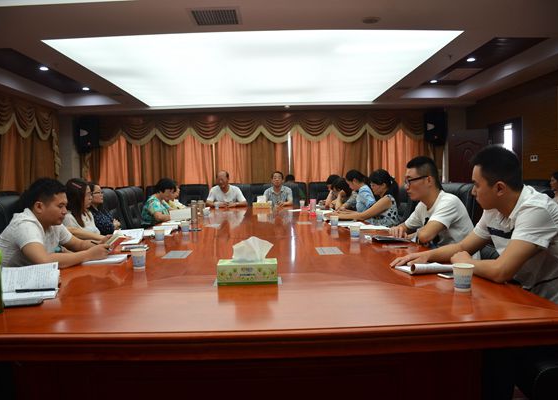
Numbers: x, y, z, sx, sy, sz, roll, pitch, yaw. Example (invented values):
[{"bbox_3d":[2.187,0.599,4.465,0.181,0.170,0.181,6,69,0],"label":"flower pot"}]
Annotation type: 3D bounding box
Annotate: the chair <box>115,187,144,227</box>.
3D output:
[{"bbox_3d":[-1.300,0.427,4.495,0.660,1.110,0.620,-1,2,-1],"label":"chair"}]

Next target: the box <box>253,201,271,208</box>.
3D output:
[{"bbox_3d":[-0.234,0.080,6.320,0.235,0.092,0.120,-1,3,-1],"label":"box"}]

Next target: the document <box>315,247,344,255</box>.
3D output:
[{"bbox_3d":[0.266,0.268,2.388,0.122,0.005,0.235,-1,2,-1],"label":"document"}]

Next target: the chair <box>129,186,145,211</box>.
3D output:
[{"bbox_3d":[-1.359,0.414,4.964,0.660,1.100,0.620,-1,2,-1],"label":"chair"}]

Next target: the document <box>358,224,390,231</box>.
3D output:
[{"bbox_3d":[0.768,0.220,3.600,0.270,0.012,0.240,-1,3,-1],"label":"document"}]

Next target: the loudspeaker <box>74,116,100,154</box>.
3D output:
[{"bbox_3d":[-3.502,-1.182,8.185,0.410,0.650,0.400,-2,10,-13],"label":"loudspeaker"}]

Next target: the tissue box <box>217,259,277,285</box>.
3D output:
[{"bbox_3d":[-0.116,0.272,1.693,0.219,0.075,0.108,-1,2,-1],"label":"tissue box"}]

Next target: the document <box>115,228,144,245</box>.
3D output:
[{"bbox_3d":[-0.966,0.241,2.927,0.210,0.020,0.280,-1,14,-1],"label":"document"}]

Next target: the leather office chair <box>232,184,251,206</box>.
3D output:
[{"bbox_3d":[-0.734,0.326,6.950,0.620,1.090,0.660,-1,3,-1],"label":"leather office chair"}]

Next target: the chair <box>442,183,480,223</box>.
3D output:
[{"bbox_3d":[1.028,0.432,3.123,0.700,1.080,0.650,-1,2,-1],"label":"chair"}]

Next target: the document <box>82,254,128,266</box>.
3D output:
[{"bbox_3d":[-0.900,0.302,2.271,0.250,0.018,0.220,-2,2,-13],"label":"document"}]

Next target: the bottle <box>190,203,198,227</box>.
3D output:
[{"bbox_3d":[-0.811,0.118,4.320,0.062,0.222,0.062,-1,3,-1],"label":"bottle"}]

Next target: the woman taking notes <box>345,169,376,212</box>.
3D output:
[{"bbox_3d":[0.883,0.315,4.700,0.620,1.240,0.480,-1,3,-1],"label":"woman taking notes"}]

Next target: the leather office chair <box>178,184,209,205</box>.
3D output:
[{"bbox_3d":[-1.615,0.272,8.600,0.610,1.090,0.660,-1,3,-1],"label":"leather office chair"}]

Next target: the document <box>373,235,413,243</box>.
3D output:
[{"bbox_3d":[0.722,0.240,2.753,0.260,0.020,0.220,-1,2,10],"label":"document"}]

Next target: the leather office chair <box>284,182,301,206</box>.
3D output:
[{"bbox_3d":[0.039,0.308,6.950,0.620,1.090,0.660,-1,3,-1],"label":"leather office chair"}]

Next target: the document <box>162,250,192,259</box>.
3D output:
[{"bbox_3d":[-0.532,0.287,2.376,0.125,0.005,0.235,-1,2,-1],"label":"document"}]

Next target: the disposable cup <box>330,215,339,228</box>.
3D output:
[{"bbox_3d":[0.456,0.186,3.680,0.074,0.088,0.074,-1,3,0],"label":"disposable cup"}]

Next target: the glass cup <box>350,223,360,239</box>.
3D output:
[{"bbox_3d":[0.504,0.215,2.978,0.073,0.086,0.073,-1,2,0],"label":"glass cup"}]

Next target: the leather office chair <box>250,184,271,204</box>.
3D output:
[{"bbox_3d":[-0.363,0.243,8.600,0.610,1.090,0.660,-1,3,-1],"label":"leather office chair"}]

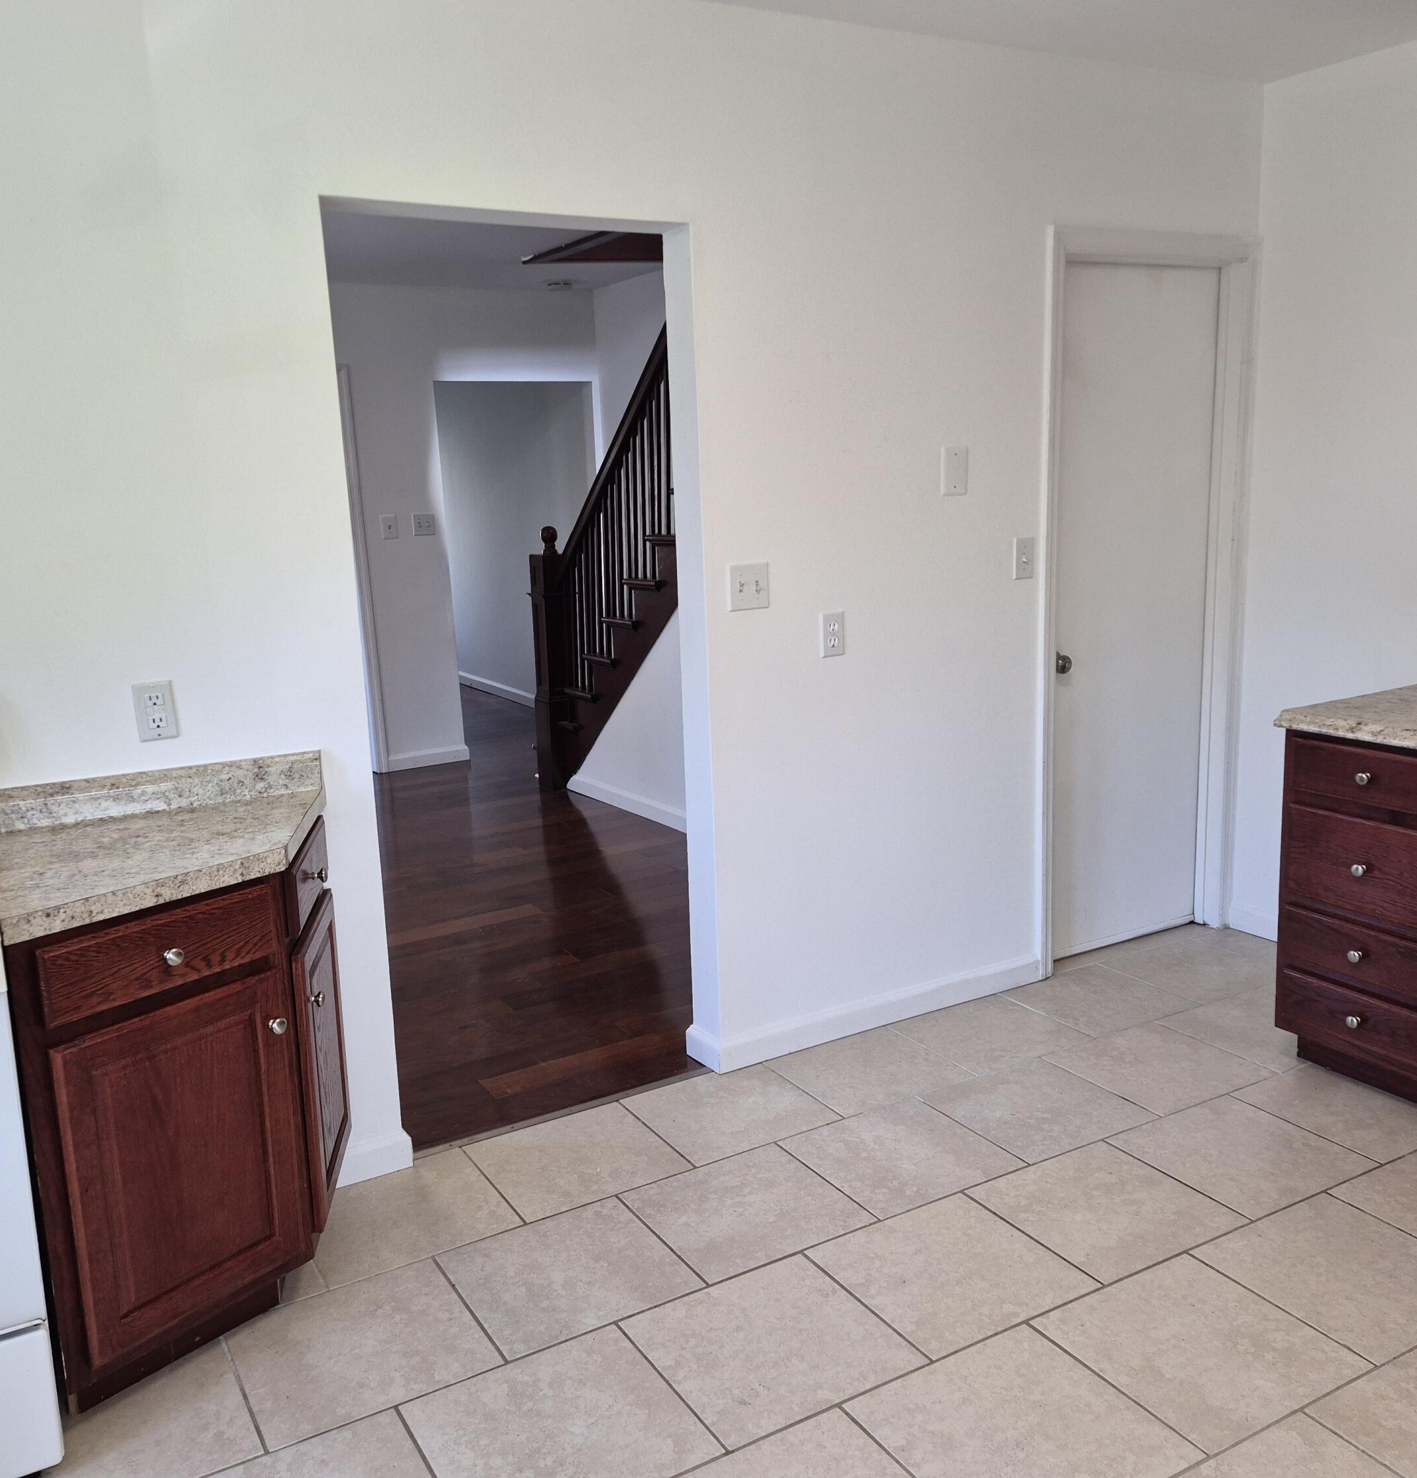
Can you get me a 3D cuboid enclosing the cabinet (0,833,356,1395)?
[{"bbox_3d":[-0.916,0.643,2.431,0.622,0.852,0.607,-10,13,-34],"label":"cabinet"}]

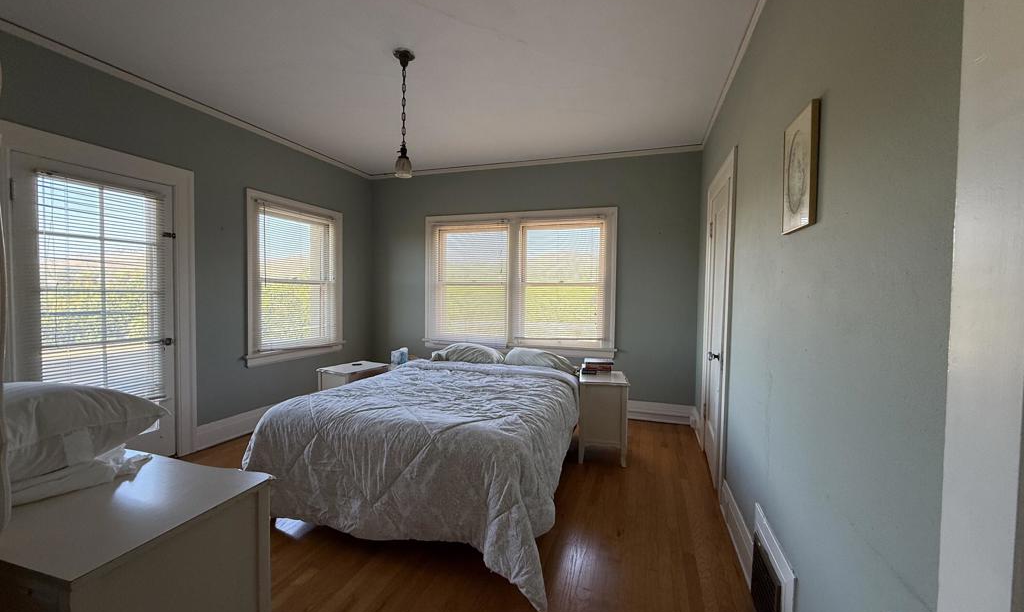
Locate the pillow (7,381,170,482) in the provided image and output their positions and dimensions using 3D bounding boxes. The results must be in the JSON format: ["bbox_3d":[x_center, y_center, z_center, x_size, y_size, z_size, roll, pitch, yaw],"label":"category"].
[{"bbox_3d":[-1.385,0.313,1.179,0.620,0.210,0.470,2,3,35],"label":"pillow"}]

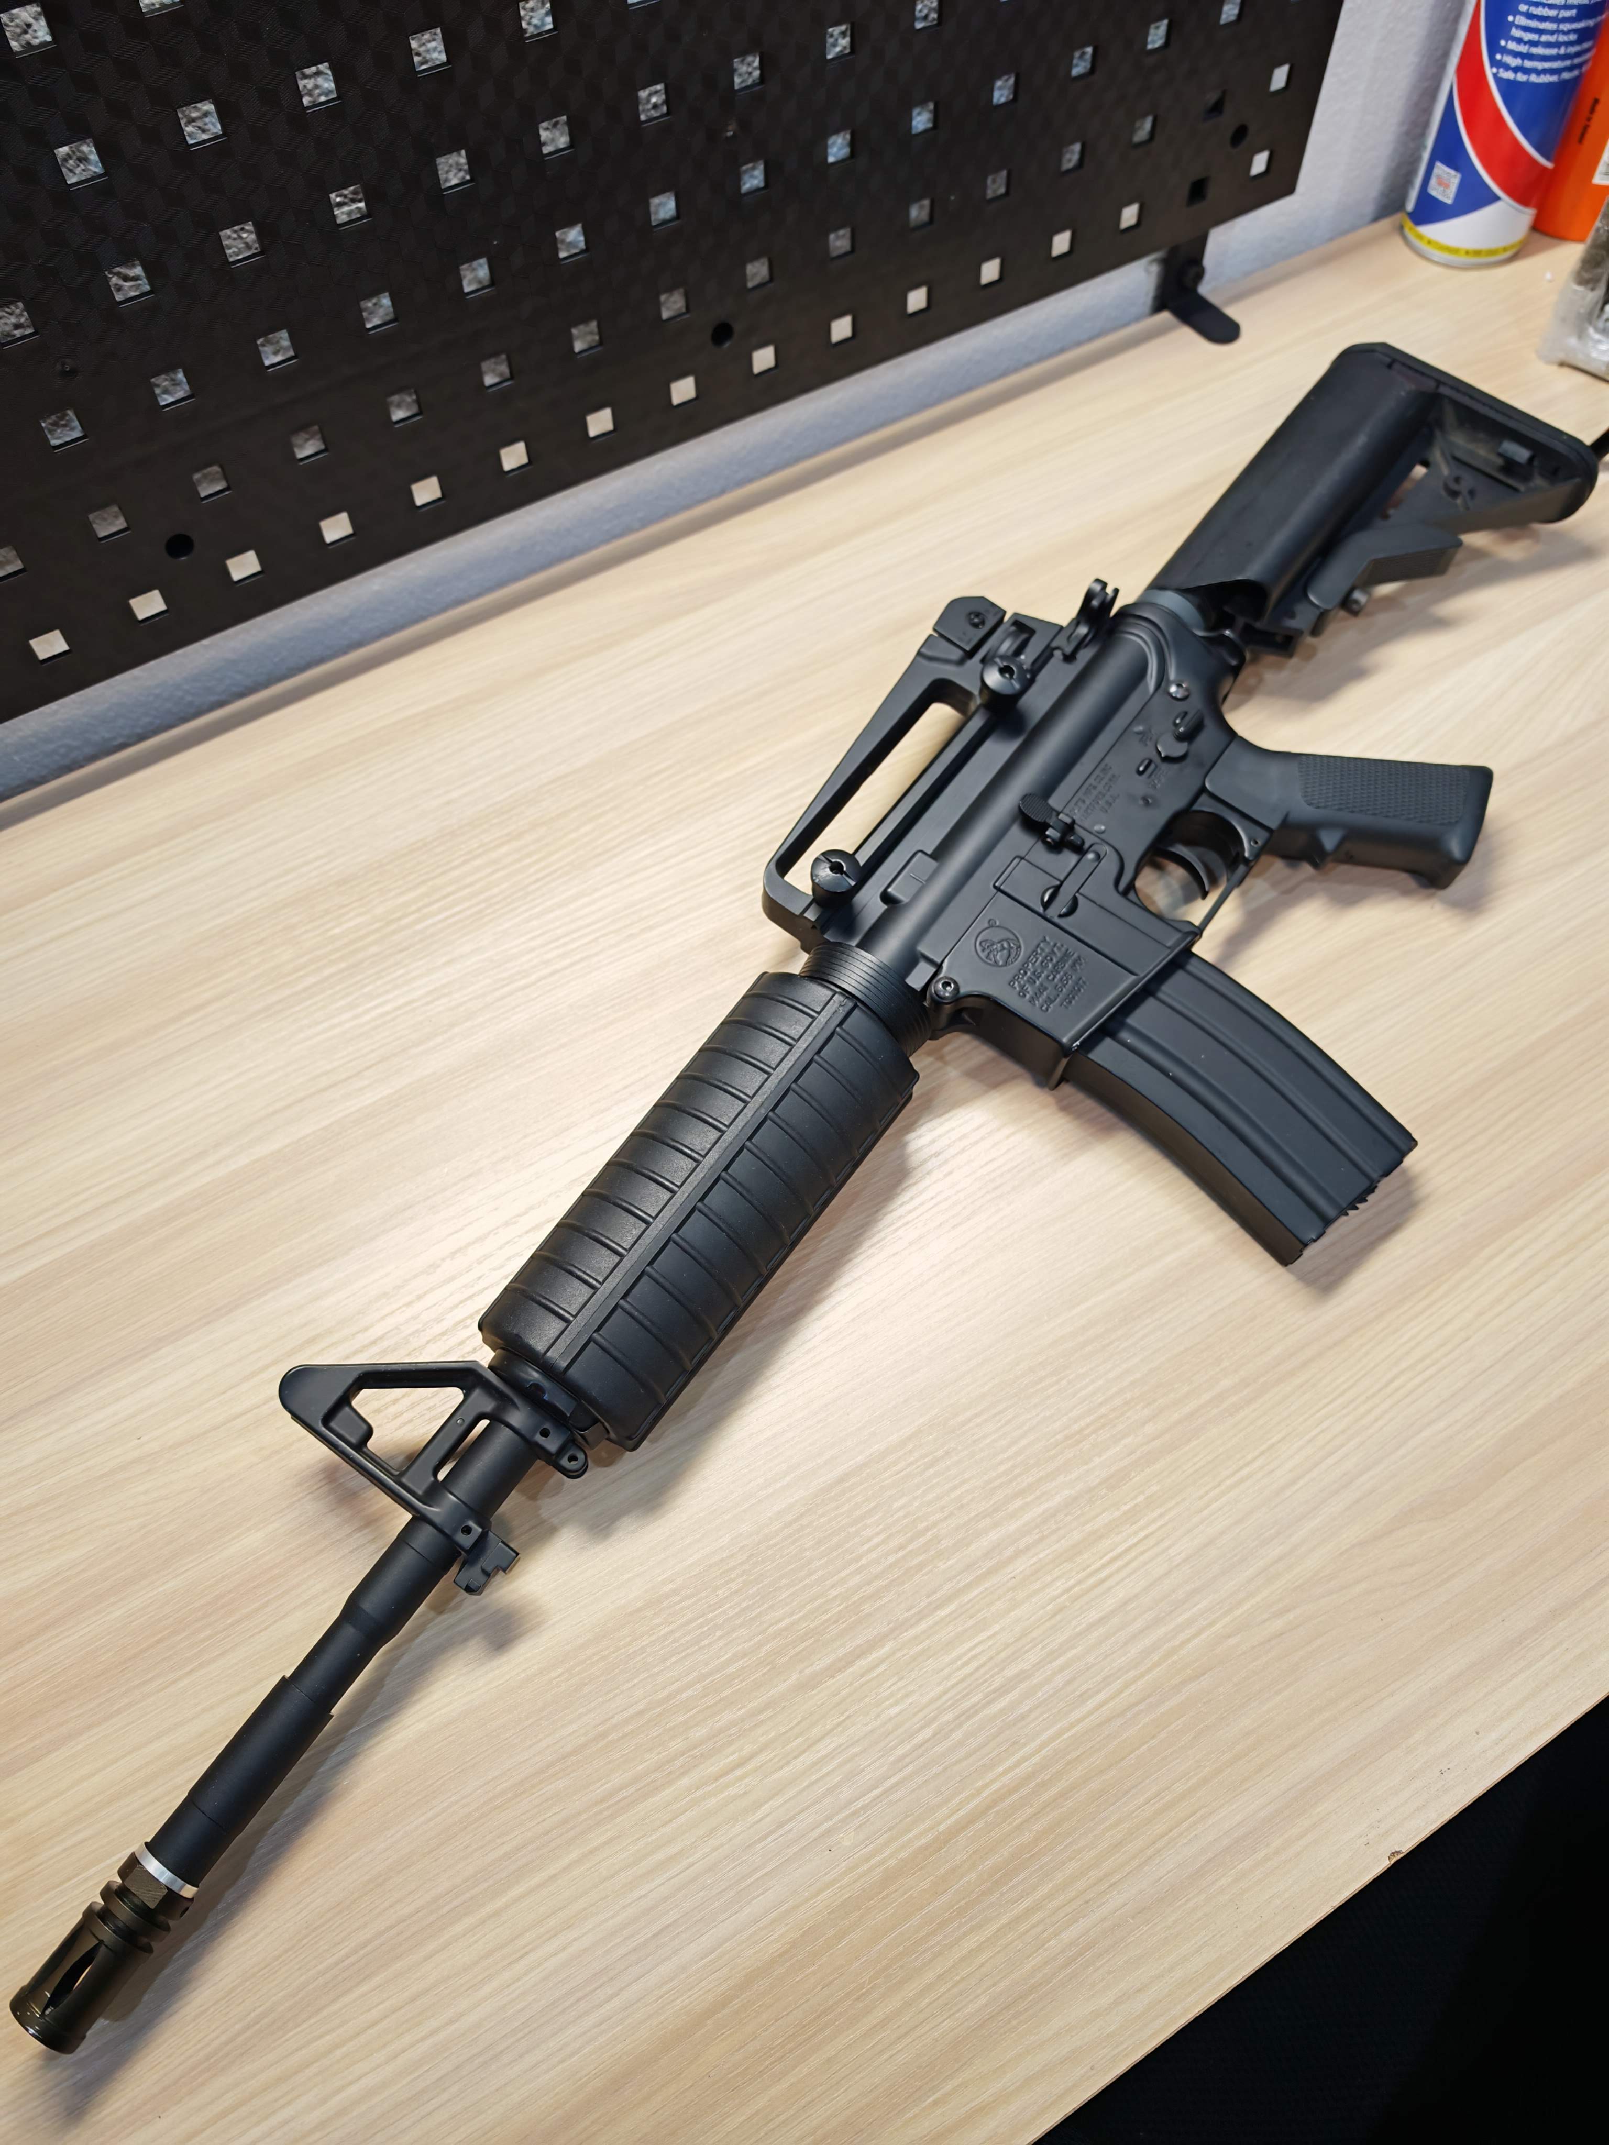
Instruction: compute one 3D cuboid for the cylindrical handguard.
[{"bbox_3d":[-0.032,0.043,0.495,0.064,0.063,0.160,33,68,16],"label":"cylindrical handguard"}]

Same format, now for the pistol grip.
[{"bbox_3d":[0.203,-0.098,0.564,0.106,0.033,0.053,10,64,6],"label":"pistol grip"}]

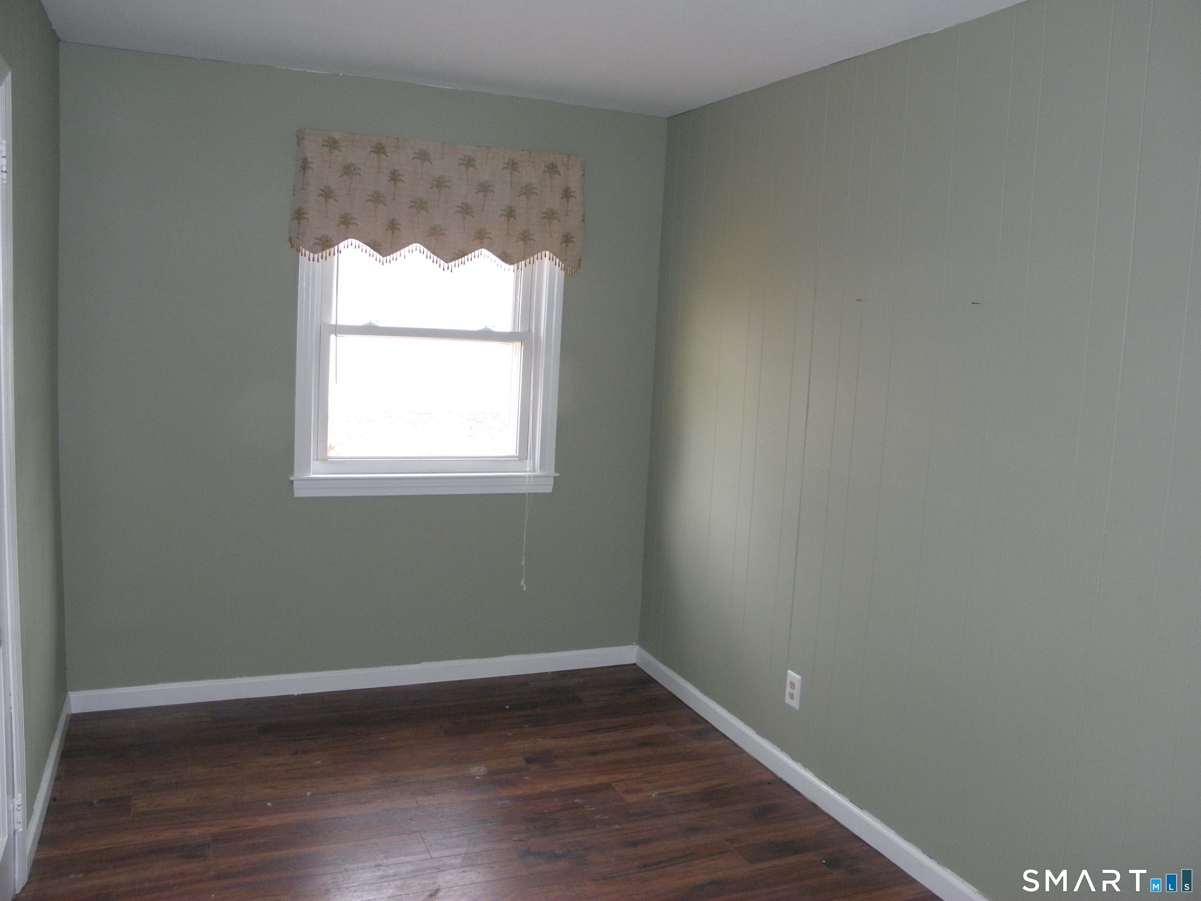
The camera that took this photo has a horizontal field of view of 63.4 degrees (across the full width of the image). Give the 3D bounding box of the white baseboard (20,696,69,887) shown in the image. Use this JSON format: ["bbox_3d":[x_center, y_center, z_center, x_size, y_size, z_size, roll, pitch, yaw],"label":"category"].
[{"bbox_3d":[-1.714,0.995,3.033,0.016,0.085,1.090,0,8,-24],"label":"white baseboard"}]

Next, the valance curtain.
[{"bbox_3d":[-0.615,-0.955,3.768,1.135,0.450,0.085,0,8,-24],"label":"valance curtain"}]

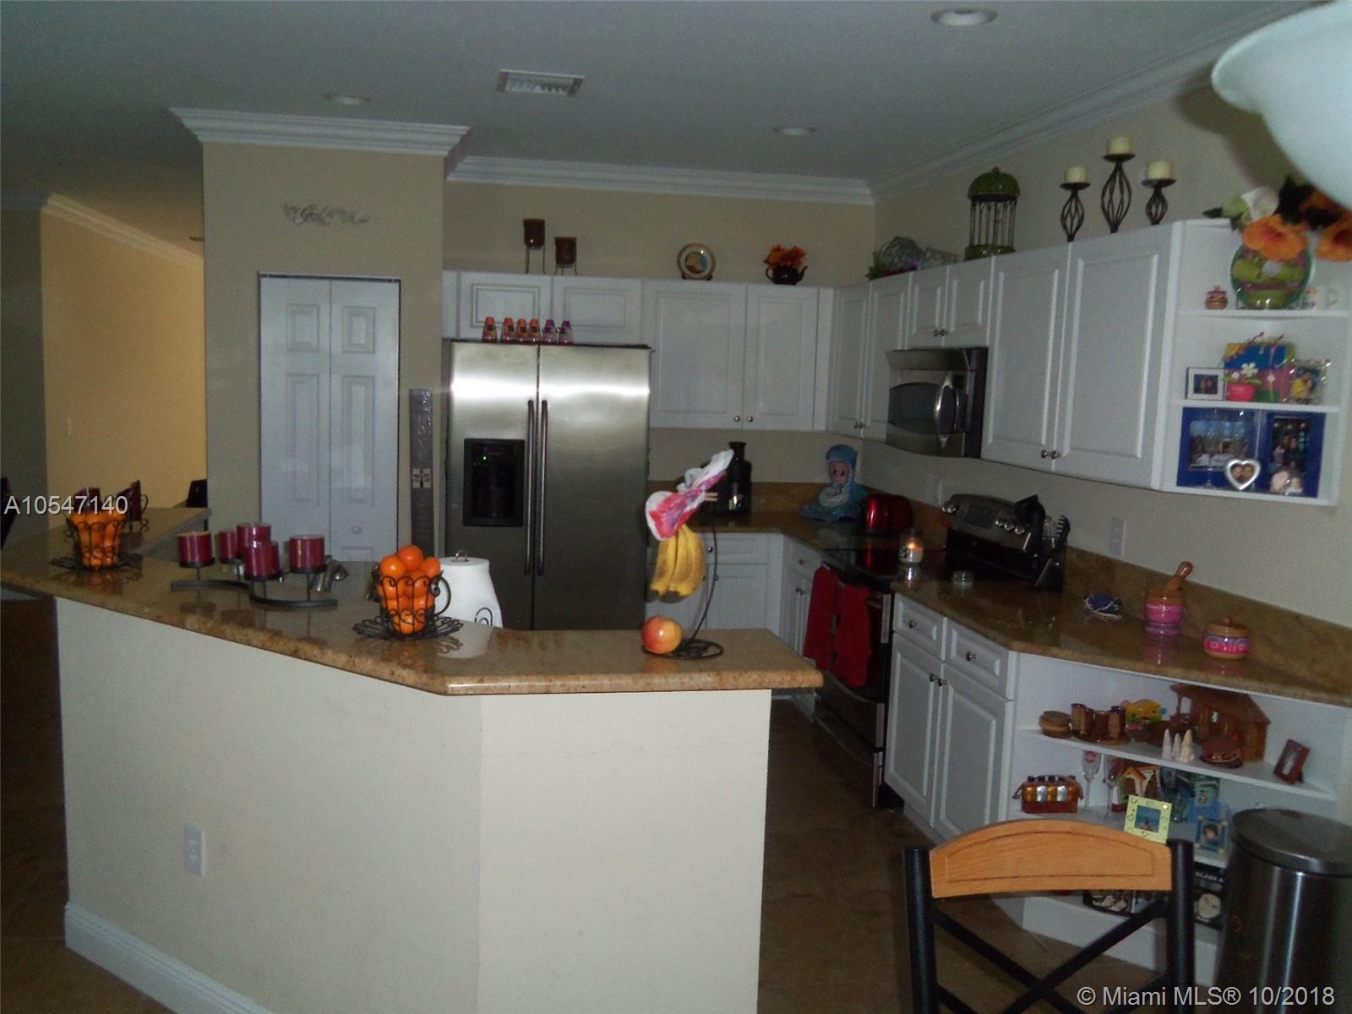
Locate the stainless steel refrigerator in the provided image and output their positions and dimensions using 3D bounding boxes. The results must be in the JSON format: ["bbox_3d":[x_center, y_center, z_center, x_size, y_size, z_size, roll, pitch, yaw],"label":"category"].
[{"bbox_3d":[-0.660,0.105,5.455,0.915,1.795,0.840,0,7,-11],"label":"stainless steel refrigerator"}]

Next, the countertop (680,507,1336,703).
[{"bbox_3d":[0.761,0.282,4.400,1.305,0.045,3.660,0,7,-11],"label":"countertop"}]

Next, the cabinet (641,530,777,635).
[{"bbox_3d":[0.111,0.510,5.947,0.705,0.840,0.608,0,7,-11],"label":"cabinet"}]

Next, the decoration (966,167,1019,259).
[{"bbox_3d":[1.286,-1.175,4.415,0.220,0.397,0.220,0,7,-11],"label":"decoration"}]

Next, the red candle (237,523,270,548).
[{"bbox_3d":[-1.105,0.091,2.862,0.092,0.090,0.092,0,7,-11],"label":"red candle"}]

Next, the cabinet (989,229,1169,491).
[{"bbox_3d":[1.419,-0.485,3.598,0.325,0.750,1.056,0,7,-11],"label":"cabinet"}]

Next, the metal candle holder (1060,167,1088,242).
[{"bbox_3d":[1.368,-1.029,3.772,0.100,0.280,0.100,0,7,-11],"label":"metal candle holder"}]

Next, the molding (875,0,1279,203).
[{"bbox_3d":[1.387,-1.545,4.526,0.100,0.102,3.350,0,7,-11],"label":"molding"}]

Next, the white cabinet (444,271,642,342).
[{"bbox_3d":[-0.694,-1.024,5.697,0.985,0.325,0.335,0,7,-11],"label":"white cabinet"}]

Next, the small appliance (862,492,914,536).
[{"bbox_3d":[1.067,0.039,5.537,0.255,0.190,0.180,0,7,-11],"label":"small appliance"}]

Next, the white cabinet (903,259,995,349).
[{"bbox_3d":[1.270,-0.817,4.515,0.330,0.335,0.766,0,7,-11],"label":"white cabinet"}]

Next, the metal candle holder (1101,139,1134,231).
[{"bbox_3d":[1.420,-1.018,3.523,0.100,0.325,0.100,0,7,-11],"label":"metal candle holder"}]

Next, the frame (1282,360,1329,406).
[{"bbox_3d":[1.652,-0.319,2.873,0.105,0.108,0.030,7,-1,39],"label":"frame"}]

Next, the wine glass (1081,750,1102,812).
[{"bbox_3d":[1.265,0.828,3.346,0.063,0.205,0.063,0,7,-11],"label":"wine glass"}]

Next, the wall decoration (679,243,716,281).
[{"bbox_3d":[0.109,-1.296,5.828,0.212,0.210,0.060,0,7,-11],"label":"wall decoration"}]

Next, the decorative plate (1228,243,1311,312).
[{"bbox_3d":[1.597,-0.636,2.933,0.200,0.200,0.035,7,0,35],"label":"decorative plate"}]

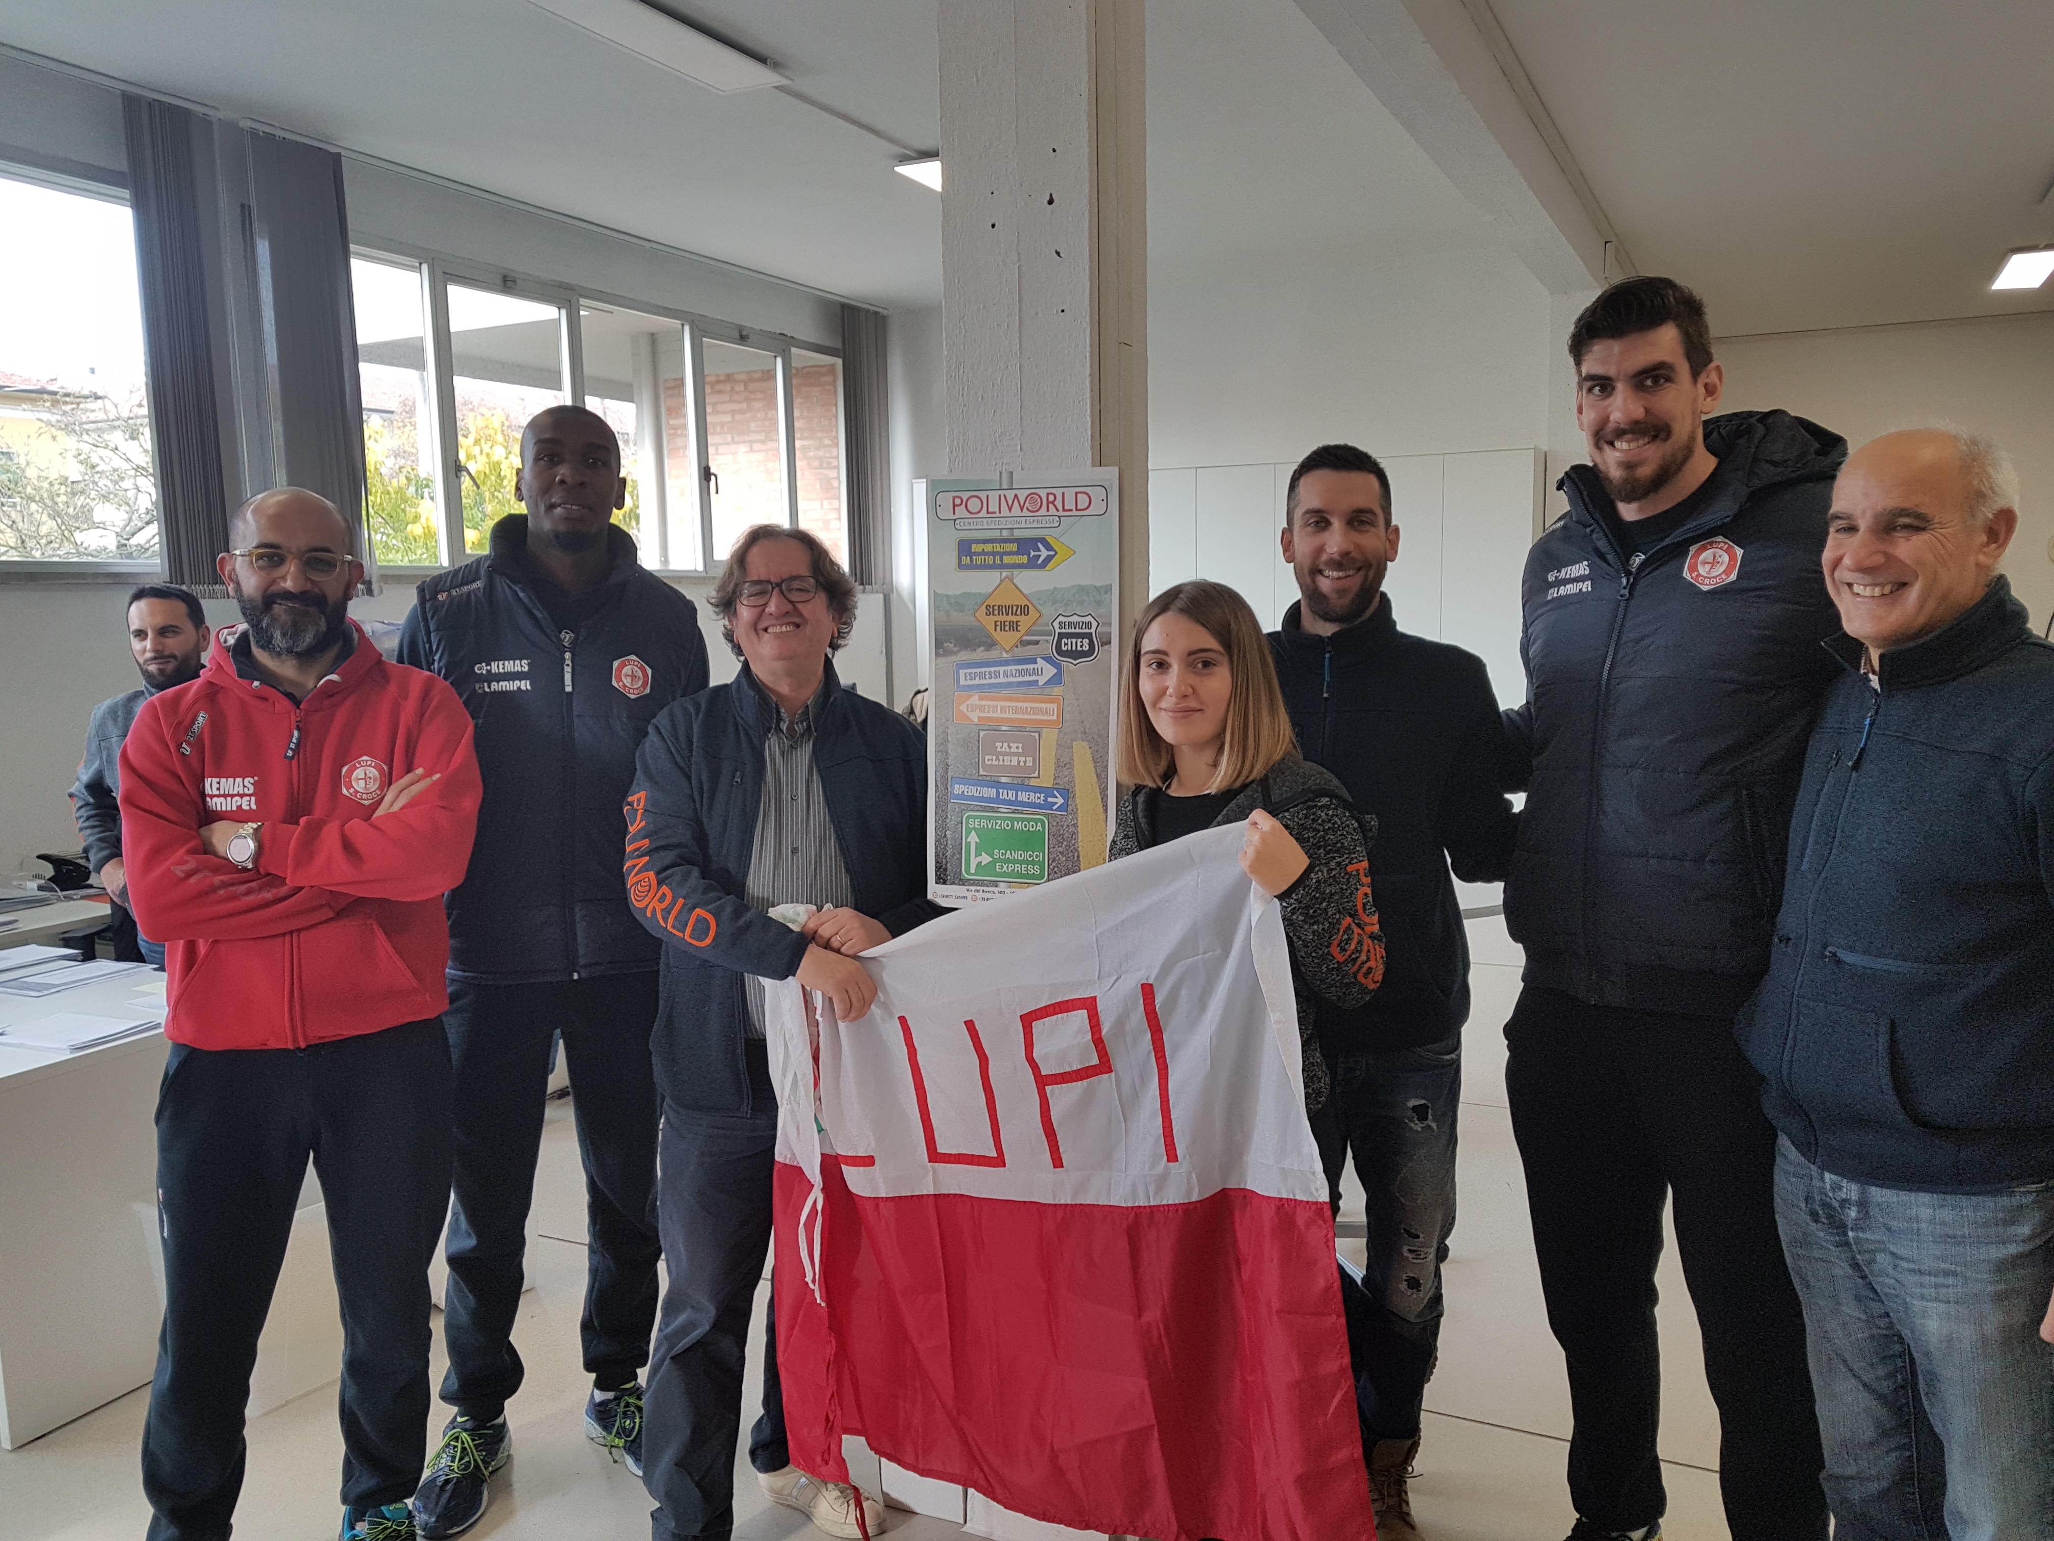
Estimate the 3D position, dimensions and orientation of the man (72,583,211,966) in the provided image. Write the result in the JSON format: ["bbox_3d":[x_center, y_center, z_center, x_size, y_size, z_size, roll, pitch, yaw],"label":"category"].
[{"bbox_3d":[-2.300,0.347,4.150,0.490,1.690,0.320,-2,7,-12],"label":"man"}]

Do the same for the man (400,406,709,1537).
[{"bbox_3d":[-0.845,0.338,2.770,0.560,1.970,0.360,-3,7,-20],"label":"man"}]

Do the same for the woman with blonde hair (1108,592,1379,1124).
[{"bbox_3d":[0.310,0.542,2.270,0.430,1.640,0.330,3,8,33],"label":"woman with blonde hair"}]

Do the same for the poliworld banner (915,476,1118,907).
[{"bbox_3d":[-0.009,-0.120,2.446,0.335,0.690,0.030,2,7,27],"label":"poliworld banner"}]

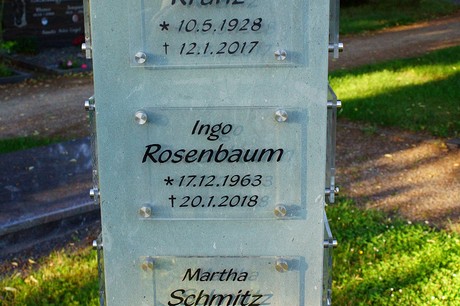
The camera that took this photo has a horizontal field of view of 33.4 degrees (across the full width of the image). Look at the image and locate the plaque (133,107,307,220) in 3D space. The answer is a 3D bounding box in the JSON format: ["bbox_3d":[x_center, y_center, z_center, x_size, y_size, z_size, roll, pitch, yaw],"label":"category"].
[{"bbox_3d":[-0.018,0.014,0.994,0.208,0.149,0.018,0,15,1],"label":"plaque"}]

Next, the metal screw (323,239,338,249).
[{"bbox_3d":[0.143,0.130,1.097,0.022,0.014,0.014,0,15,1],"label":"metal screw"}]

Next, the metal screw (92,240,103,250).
[{"bbox_3d":[-0.187,0.131,1.105,0.022,0.014,0.014,0,15,1],"label":"metal screw"}]

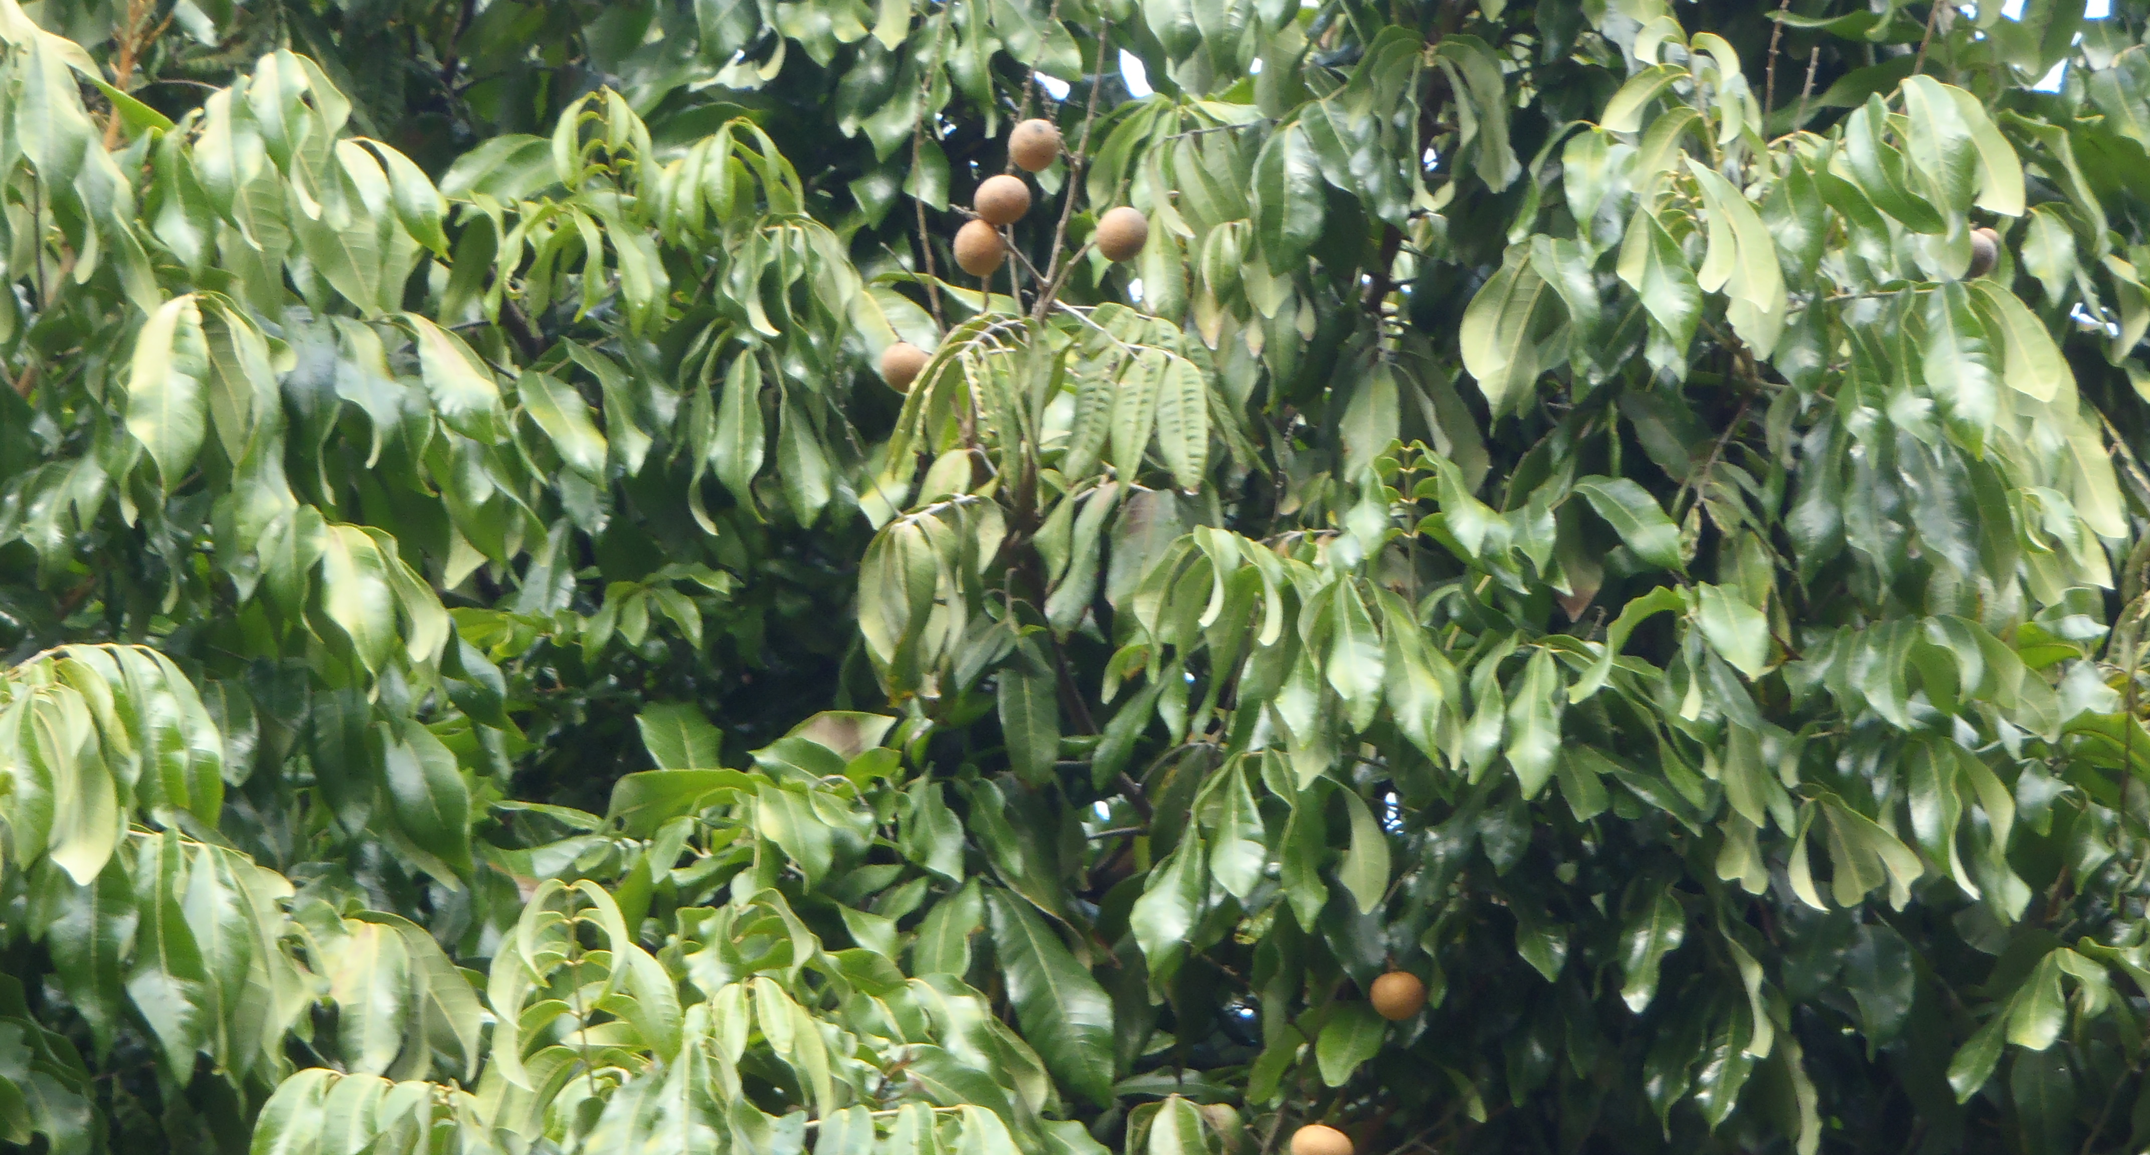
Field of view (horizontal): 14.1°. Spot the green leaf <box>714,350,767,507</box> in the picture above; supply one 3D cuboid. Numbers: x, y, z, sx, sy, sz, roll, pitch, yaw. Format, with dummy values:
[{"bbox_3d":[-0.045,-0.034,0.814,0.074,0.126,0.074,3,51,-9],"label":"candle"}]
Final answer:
[{"bbox_3d":[-0.181,-0.081,4.700,0.029,0.084,0.018,-4,-8,0],"label":"green leaf"}]

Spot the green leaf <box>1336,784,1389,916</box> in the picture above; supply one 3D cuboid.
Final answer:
[{"bbox_3d":[0.156,0.148,4.700,0.027,0.069,0.018,-7,-5,-11],"label":"green leaf"}]

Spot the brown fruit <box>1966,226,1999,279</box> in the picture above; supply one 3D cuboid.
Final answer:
[{"bbox_3d":[0.481,-0.173,4.650,0.025,0.025,0.025,0,-10,0],"label":"brown fruit"}]

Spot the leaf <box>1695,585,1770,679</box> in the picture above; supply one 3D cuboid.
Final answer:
[{"bbox_3d":[0.352,0.029,4.650,0.032,0.059,0.020,-33,-15,0],"label":"leaf"}]

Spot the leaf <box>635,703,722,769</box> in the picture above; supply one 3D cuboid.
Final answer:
[{"bbox_3d":[-0.211,0.092,4.650,0.040,0.063,0.025,-21,-15,0],"label":"leaf"}]

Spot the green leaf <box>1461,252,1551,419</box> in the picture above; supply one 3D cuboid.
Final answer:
[{"bbox_3d":[0.223,-0.126,4.500,0.043,0.090,0.025,10,0,0],"label":"green leaf"}]

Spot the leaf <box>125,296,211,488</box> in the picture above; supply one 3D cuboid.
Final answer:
[{"bbox_3d":[-0.464,-0.095,4.450,0.040,0.101,0.027,9,-15,0],"label":"leaf"}]

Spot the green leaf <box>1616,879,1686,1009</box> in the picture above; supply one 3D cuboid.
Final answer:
[{"bbox_3d":[0.308,0.196,4.650,0.031,0.076,0.024,15,-10,0],"label":"green leaf"}]

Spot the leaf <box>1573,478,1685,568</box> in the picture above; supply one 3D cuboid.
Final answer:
[{"bbox_3d":[0.300,-0.029,4.700,0.073,0.029,0.022,39,0,12],"label":"leaf"}]

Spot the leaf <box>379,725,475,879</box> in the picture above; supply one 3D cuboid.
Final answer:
[{"bbox_3d":[-0.340,0.117,4.550,0.038,0.095,0.020,-27,-8,-8],"label":"leaf"}]

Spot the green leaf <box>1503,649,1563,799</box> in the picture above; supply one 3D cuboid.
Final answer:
[{"bbox_3d":[0.245,0.078,4.650,0.029,0.079,0.020,5,-8,0],"label":"green leaf"}]

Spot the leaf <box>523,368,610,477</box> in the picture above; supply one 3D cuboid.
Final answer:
[{"bbox_3d":[-0.267,-0.079,4.550,0.029,0.074,0.024,-36,-15,0],"label":"leaf"}]

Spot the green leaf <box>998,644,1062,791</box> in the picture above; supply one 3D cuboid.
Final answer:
[{"bbox_3d":[-0.025,0.074,4.650,0.031,0.083,0.020,-3,-5,0],"label":"green leaf"}]

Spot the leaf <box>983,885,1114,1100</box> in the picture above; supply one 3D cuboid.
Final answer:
[{"bbox_3d":[-0.013,0.217,4.500,0.047,0.130,0.027,-30,-15,0],"label":"leaf"}]

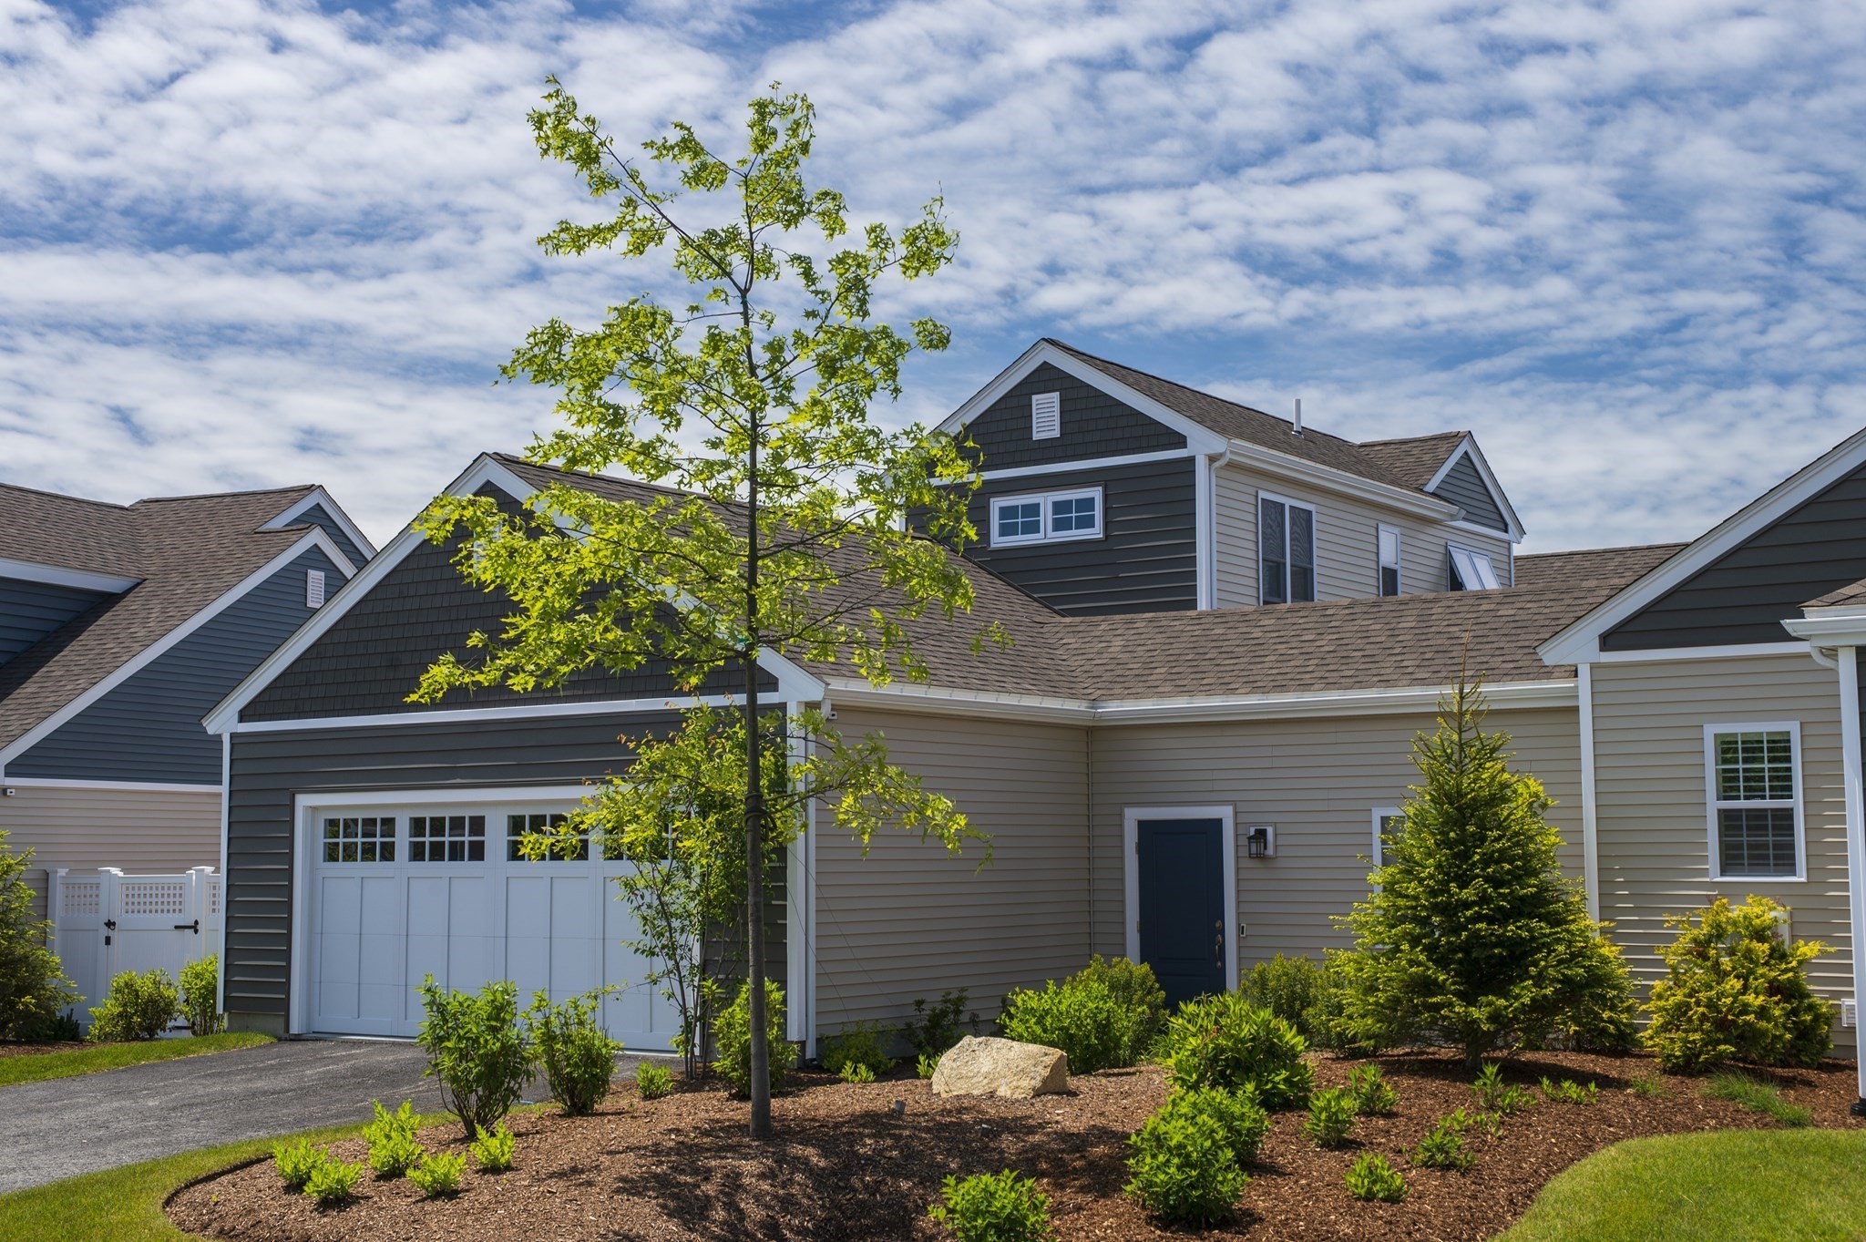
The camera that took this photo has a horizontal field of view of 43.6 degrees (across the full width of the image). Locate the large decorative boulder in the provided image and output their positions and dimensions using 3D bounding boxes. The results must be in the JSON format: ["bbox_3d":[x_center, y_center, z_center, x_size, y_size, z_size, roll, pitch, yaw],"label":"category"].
[{"bbox_3d":[0.432,2.890,15.100,0.897,0.373,0.583,0,-6,2],"label":"large decorative boulder"}]

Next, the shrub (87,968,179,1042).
[{"bbox_3d":[-7.484,3.580,21.800,0.798,0.654,0.758,2,-6,-19],"label":"shrub"}]

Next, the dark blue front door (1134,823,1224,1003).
[{"bbox_3d":[2.305,2.835,21.638,0.908,2.000,0.050,-4,-7,35],"label":"dark blue front door"}]

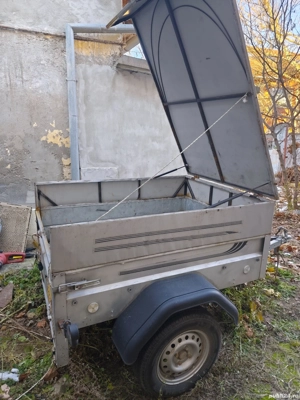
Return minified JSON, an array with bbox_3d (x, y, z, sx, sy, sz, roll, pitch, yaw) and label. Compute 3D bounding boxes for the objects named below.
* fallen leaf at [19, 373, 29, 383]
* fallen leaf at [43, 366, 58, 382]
[{"bbox_3d":[-0.833,1.168,1.750,0.045,0.020,0.080,7,14,26],"label":"fallen leaf"},{"bbox_3d":[-0.663,1.162,1.770,0.070,0.030,0.120,6,13,22],"label":"fallen leaf"}]

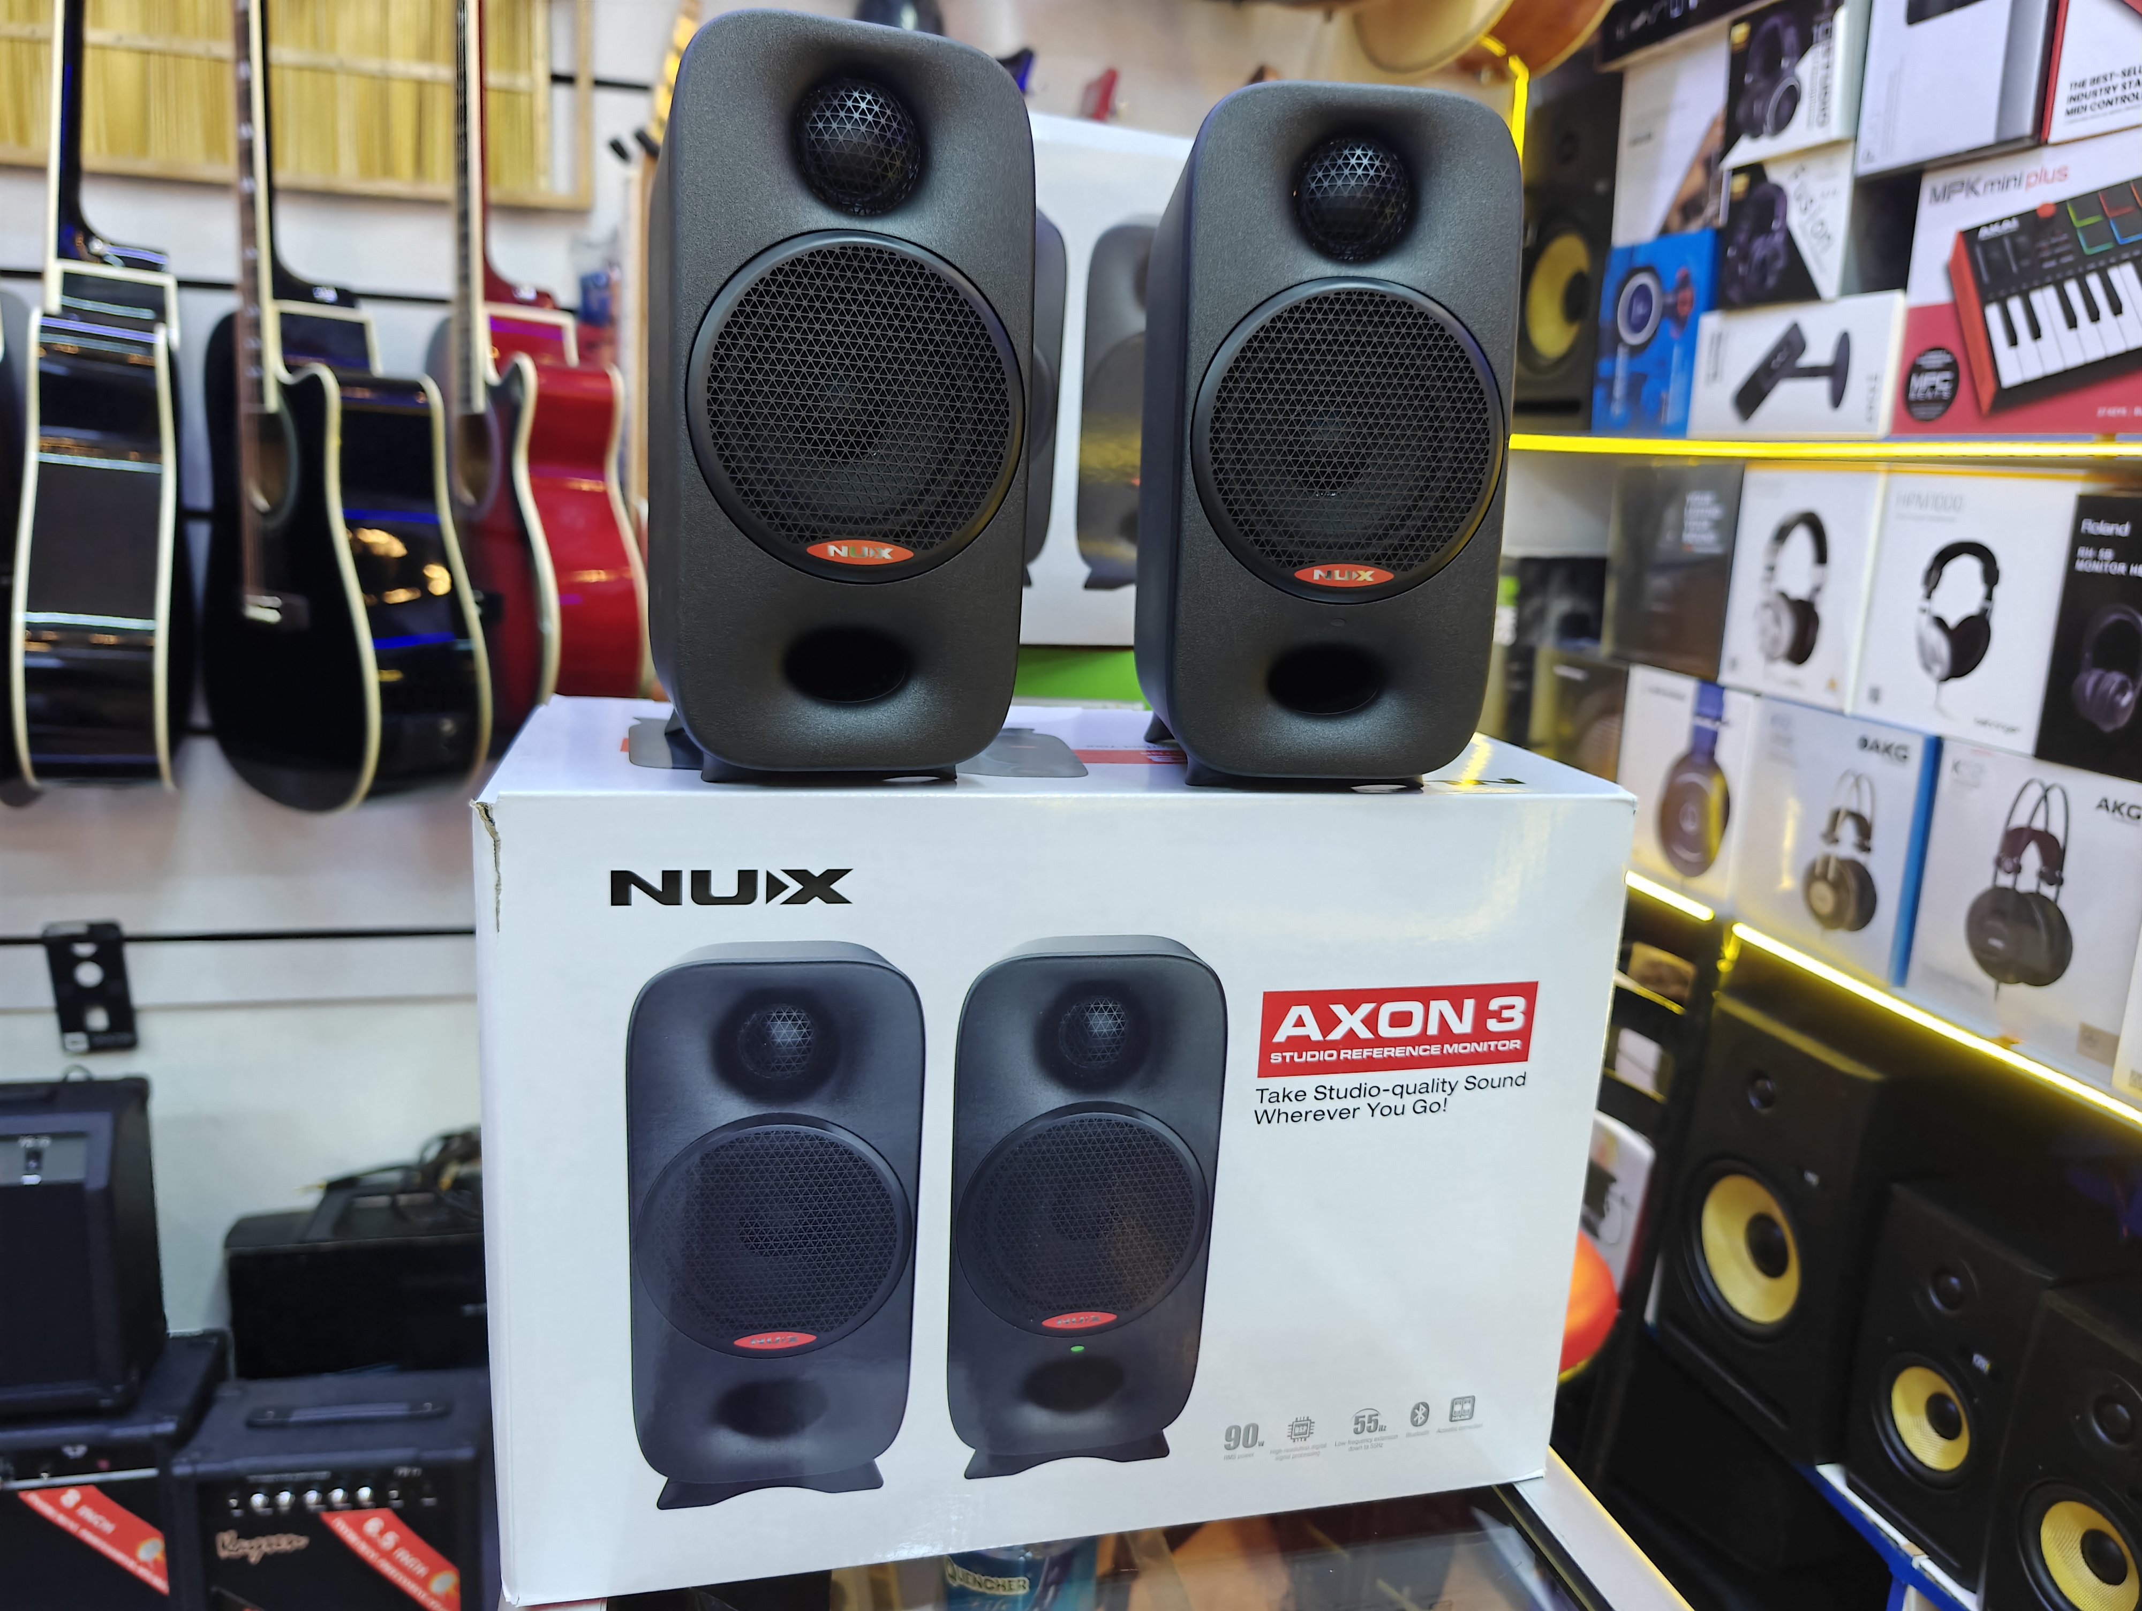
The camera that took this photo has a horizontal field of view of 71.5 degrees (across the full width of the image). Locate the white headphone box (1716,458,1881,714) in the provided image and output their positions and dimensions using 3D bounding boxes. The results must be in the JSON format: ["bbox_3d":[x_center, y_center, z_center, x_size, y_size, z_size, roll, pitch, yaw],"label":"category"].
[{"bbox_3d":[0.753,-0.215,1.462,0.100,0.224,0.185,-1,13,-15],"label":"white headphone box"}]

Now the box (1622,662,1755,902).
[{"bbox_3d":[0.713,-0.025,1.636,0.105,0.226,0.213,-1,13,-15],"label":"box"}]

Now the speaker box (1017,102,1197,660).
[{"bbox_3d":[0.018,-0.241,0.886,0.366,0.270,0.170,-2,14,-21],"label":"speaker box"}]

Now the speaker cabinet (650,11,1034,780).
[{"bbox_3d":[-0.085,-0.131,0.509,0.107,0.221,0.135,-2,14,-18],"label":"speaker cabinet"}]

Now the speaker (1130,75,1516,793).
[{"bbox_3d":[0.077,-0.128,0.541,0.106,0.220,0.130,1,13,-10],"label":"speaker"}]

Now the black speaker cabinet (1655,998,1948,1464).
[{"bbox_3d":[0.831,0.403,1.511,0.310,0.390,0.255,-1,13,-15],"label":"black speaker cabinet"}]

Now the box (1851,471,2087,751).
[{"bbox_3d":[0.802,-0.169,1.278,0.100,0.222,0.203,-1,13,-15],"label":"box"}]

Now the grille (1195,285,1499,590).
[{"bbox_3d":[0.089,-0.117,0.477,0.100,0.100,0.014,1,13,-10],"label":"grille"}]

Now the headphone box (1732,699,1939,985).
[{"bbox_3d":[0.766,0.024,1.432,0.105,0.225,0.222,-1,13,-15],"label":"headphone box"}]

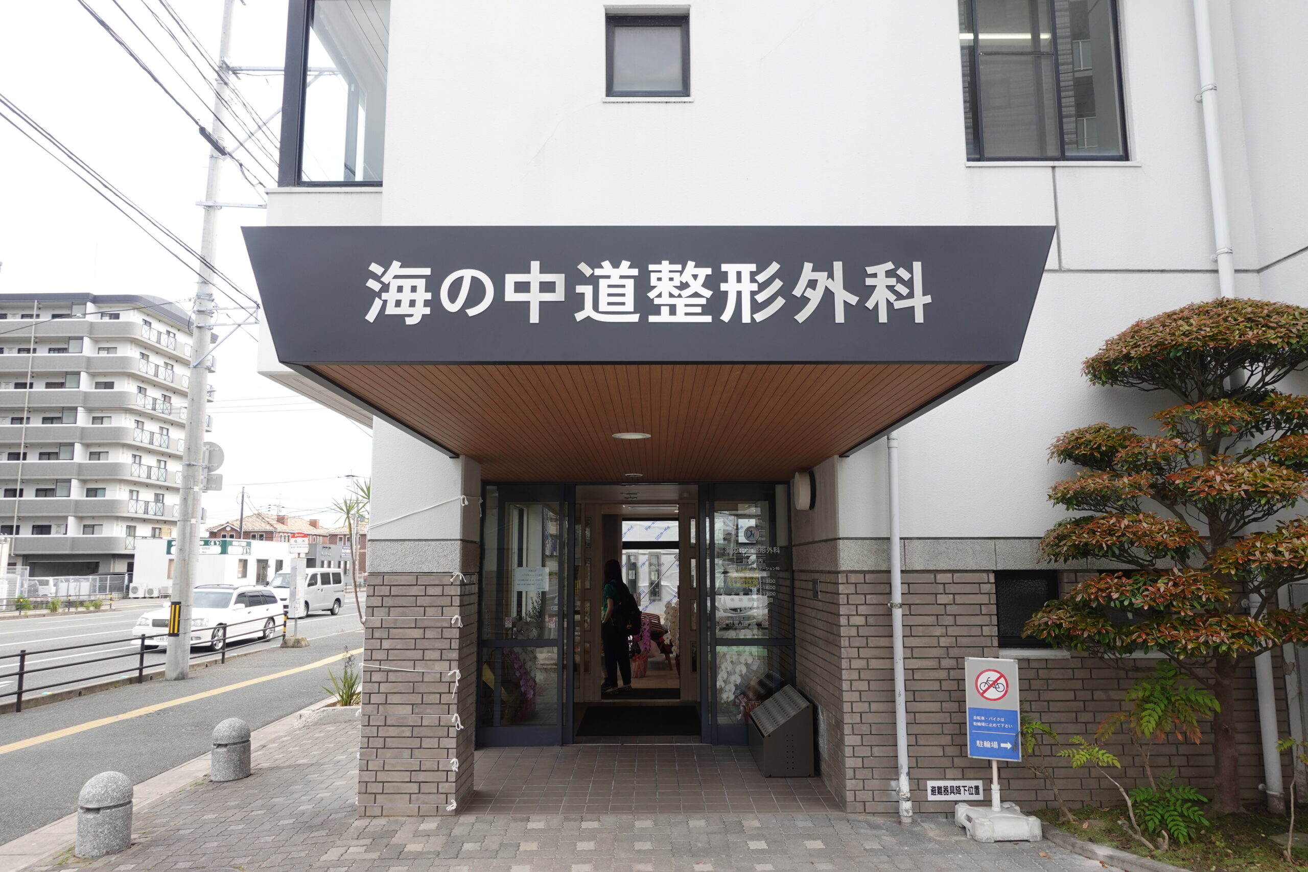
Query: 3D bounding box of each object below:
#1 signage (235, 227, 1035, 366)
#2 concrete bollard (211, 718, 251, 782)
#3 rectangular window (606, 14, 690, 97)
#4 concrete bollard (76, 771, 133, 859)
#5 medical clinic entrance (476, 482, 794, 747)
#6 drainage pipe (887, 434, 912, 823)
[{"bbox_3d":[-0.015,-0.513,3.258,3.030,0.520,0.130,0,-8,0],"label":"signage"},{"bbox_3d":[-3.368,2.489,6.958,0.269,0.459,0.269,0,-8,0],"label":"concrete bollard"},{"bbox_3d":[-0.046,-2.865,6.582,0.640,0.680,0.100,0,-8,0],"label":"rectangular window"},{"bbox_3d":[-3.271,2.239,5.204,0.267,0.446,0.267,0,-8,0],"label":"concrete bollard"},{"bbox_3d":[-0.173,1.627,8.100,2.950,2.400,0.220,0,-8,0],"label":"medical clinic entrance"},{"bbox_3d":[1.638,1.212,5.839,0.080,2.620,0.090,0,-8,0],"label":"drainage pipe"}]

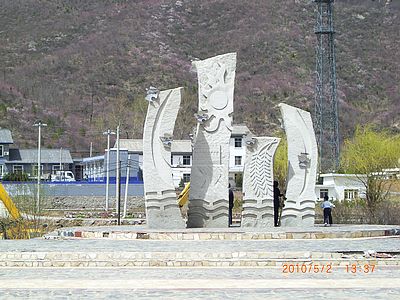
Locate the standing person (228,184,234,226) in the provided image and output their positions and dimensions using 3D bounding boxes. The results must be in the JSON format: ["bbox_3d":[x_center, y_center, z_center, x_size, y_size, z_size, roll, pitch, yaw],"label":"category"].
[{"bbox_3d":[1.115,2.133,51.000,0.500,1.660,0.340,0,-1,-18],"label":"standing person"}]

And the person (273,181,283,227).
[{"bbox_3d":[2.933,2.066,50.300,0.550,1.730,0.400,0,-1,20],"label":"person"}]

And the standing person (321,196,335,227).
[{"bbox_3d":[4.940,2.356,50.800,0.500,1.170,0.320,0,-1,3],"label":"standing person"}]

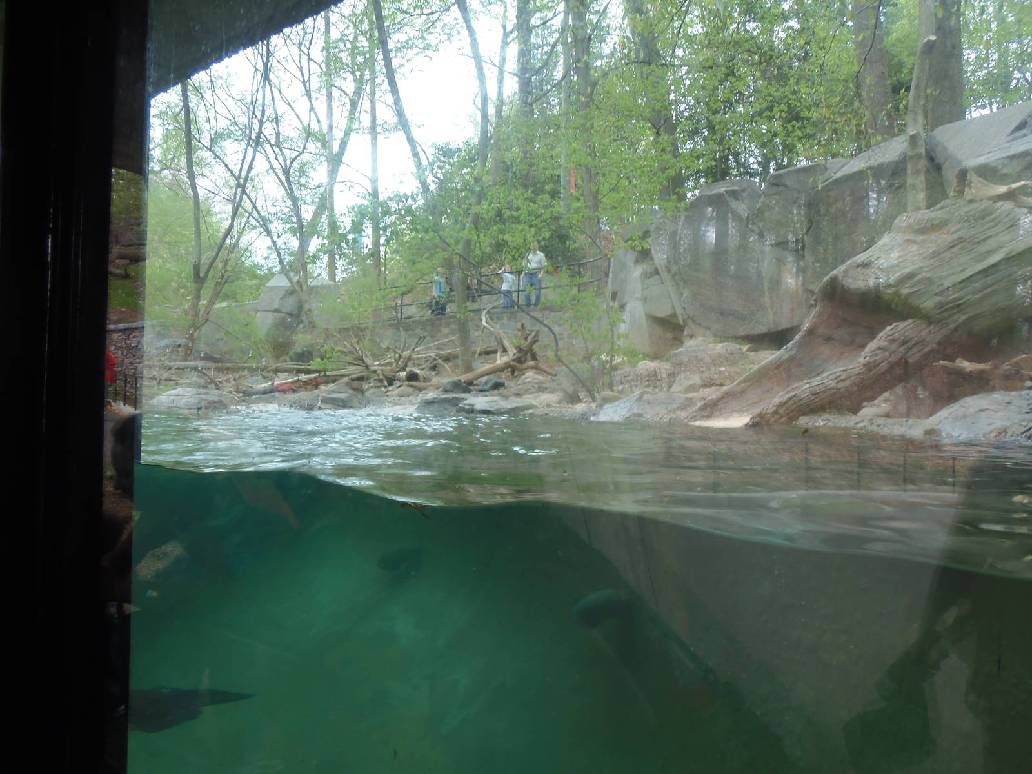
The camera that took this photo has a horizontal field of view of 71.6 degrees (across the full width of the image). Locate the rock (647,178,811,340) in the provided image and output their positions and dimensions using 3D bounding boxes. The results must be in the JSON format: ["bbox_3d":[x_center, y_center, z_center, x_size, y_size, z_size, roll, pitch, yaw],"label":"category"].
[{"bbox_3d":[4.170,-2.500,13.900,2.750,2.950,2.100,0,-1,18],"label":"rock"}]

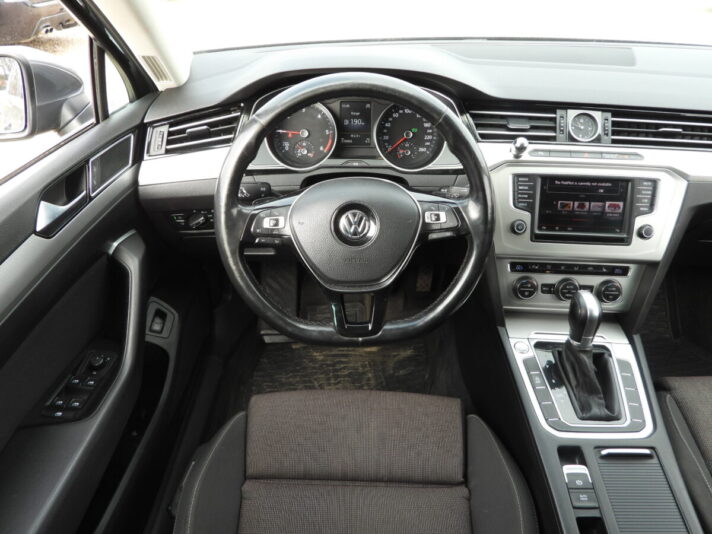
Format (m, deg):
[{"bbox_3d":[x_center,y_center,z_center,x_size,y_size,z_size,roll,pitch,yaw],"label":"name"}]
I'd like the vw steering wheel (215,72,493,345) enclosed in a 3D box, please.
[{"bbox_3d":[-0.002,-0.074,0.682,0.372,0.361,0.090,0,8,0],"label":"vw steering wheel"}]

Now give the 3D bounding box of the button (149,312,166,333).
[{"bbox_3d":[-0.353,0.099,0.880,0.022,0.036,0.012,17,-12,-24],"label":"button"}]

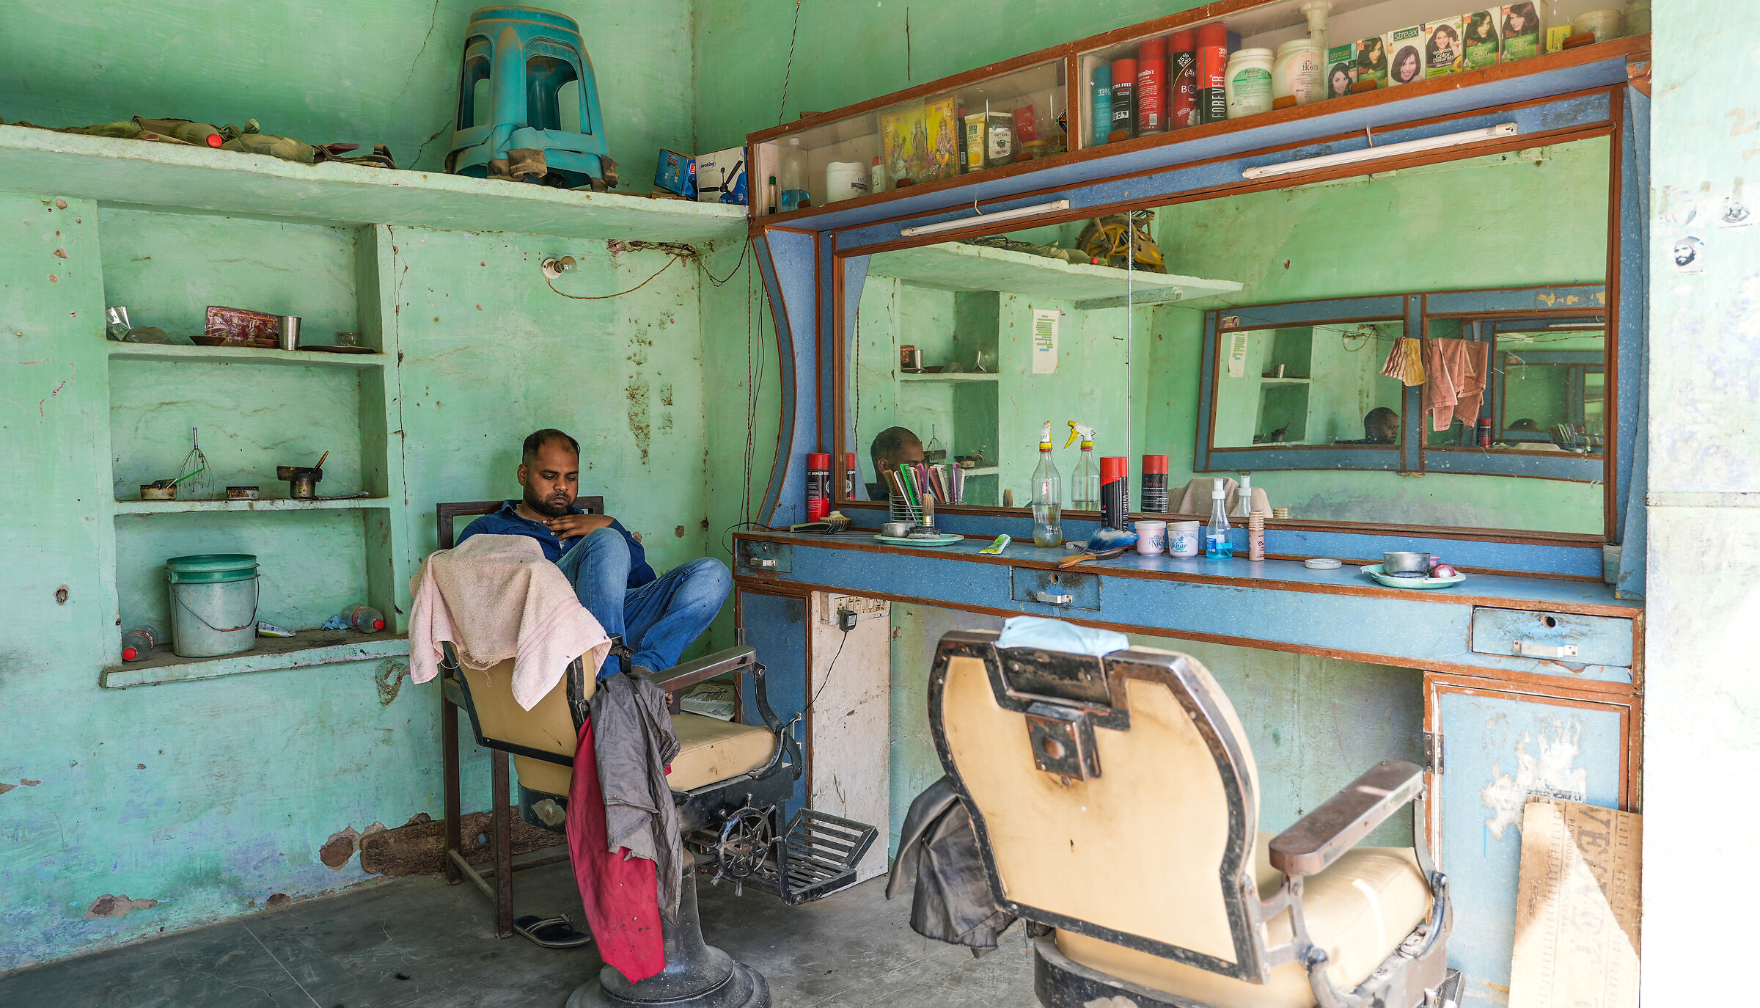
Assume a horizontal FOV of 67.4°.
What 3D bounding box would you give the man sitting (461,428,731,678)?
[{"bbox_3d":[-0.795,0.163,3.654,0.660,0.750,0.570,-4,4,-38],"label":"man sitting"}]

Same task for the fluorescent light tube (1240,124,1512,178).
[{"bbox_3d":[0.965,-0.691,2.603,0.029,0.024,0.568,-4,5,-43],"label":"fluorescent light tube"}]

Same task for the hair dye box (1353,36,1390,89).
[{"bbox_3d":[1.004,-0.874,2.666,0.040,0.126,0.066,-3,4,-43],"label":"hair dye box"}]

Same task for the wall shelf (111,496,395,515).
[{"bbox_3d":[-1.763,0.005,3.702,0.730,0.036,0.190,-3,4,-43],"label":"wall shelf"}]

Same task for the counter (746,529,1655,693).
[{"bbox_3d":[0.505,0.177,2.967,0.345,0.131,2.306,-4,5,-43],"label":"counter"}]

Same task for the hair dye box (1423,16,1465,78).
[{"bbox_3d":[1.103,-0.871,2.562,0.042,0.129,0.071,-3,4,-43],"label":"hair dye box"}]

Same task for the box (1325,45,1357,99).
[{"bbox_3d":[0.958,-0.874,2.716,0.040,0.122,0.071,-3,4,-43],"label":"box"}]

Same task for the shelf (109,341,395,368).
[{"bbox_3d":[-1.726,-0.403,3.592,0.679,0.029,0.231,-4,4,-38],"label":"shelf"}]

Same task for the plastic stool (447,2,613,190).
[{"bbox_3d":[-1.012,-1.116,3.817,0.355,0.515,0.355,-3,4,-43],"label":"plastic stool"}]

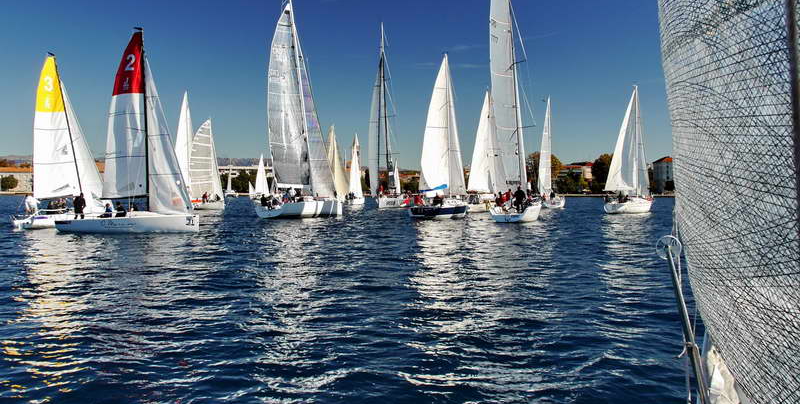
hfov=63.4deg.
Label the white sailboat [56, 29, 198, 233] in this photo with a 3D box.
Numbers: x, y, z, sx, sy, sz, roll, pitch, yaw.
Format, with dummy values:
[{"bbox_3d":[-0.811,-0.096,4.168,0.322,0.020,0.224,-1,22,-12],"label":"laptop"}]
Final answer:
[{"bbox_3d":[-13.667,-3.636,32.941,6.900,10.300,2.470,0,1,-2],"label":"white sailboat"}]

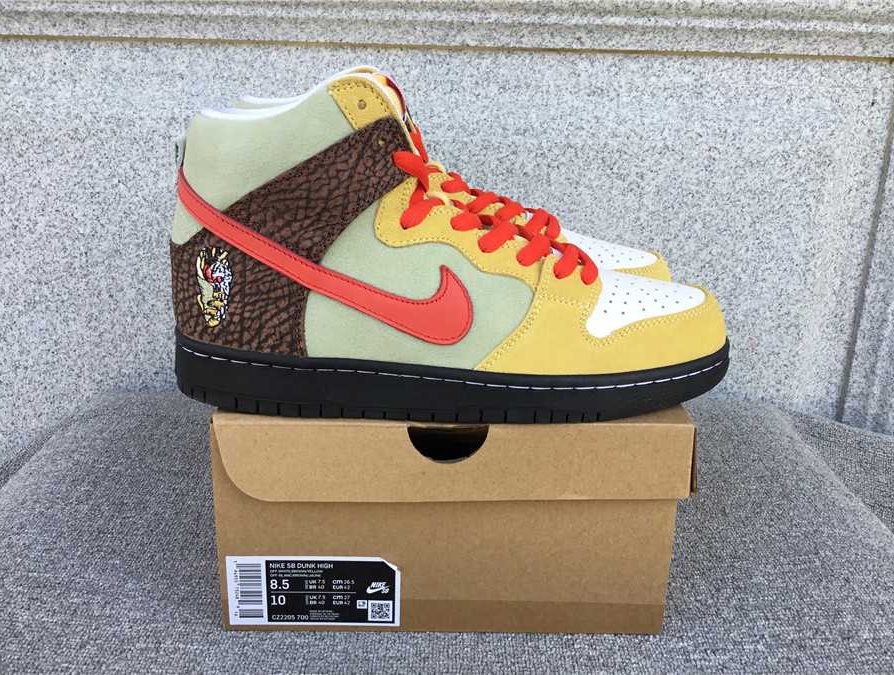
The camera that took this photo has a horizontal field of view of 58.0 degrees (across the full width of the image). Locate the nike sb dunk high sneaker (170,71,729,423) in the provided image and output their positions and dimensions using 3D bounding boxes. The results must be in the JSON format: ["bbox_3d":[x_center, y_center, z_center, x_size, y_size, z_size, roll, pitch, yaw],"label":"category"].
[{"bbox_3d":[0.006,-0.052,0.422,0.301,0.168,0.106,1,17,-2],"label":"nike sb dunk high sneaker"}]

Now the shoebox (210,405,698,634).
[{"bbox_3d":[-0.003,0.052,0.577,0.242,0.121,0.336,1,17,-2],"label":"shoebox"}]

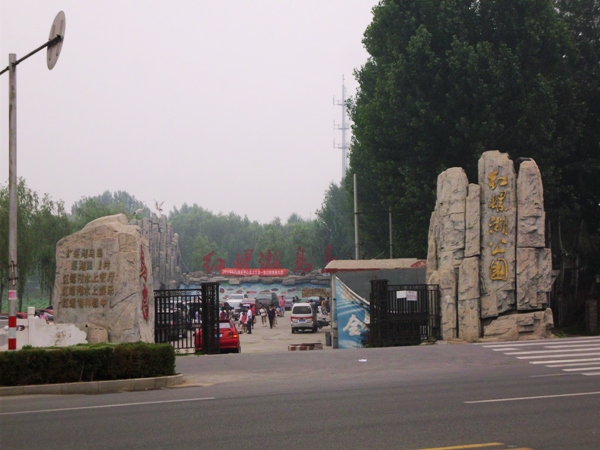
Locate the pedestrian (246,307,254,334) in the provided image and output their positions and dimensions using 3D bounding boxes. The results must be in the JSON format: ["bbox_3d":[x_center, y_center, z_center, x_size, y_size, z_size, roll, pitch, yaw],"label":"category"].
[{"bbox_3d":[-3.128,5.966,79.000,0.340,1.720,0.480,0,-1,-15],"label":"pedestrian"}]

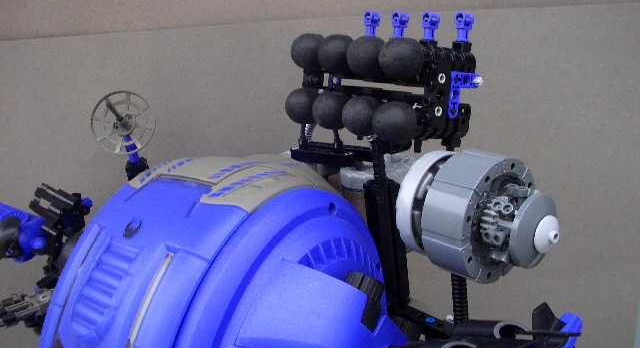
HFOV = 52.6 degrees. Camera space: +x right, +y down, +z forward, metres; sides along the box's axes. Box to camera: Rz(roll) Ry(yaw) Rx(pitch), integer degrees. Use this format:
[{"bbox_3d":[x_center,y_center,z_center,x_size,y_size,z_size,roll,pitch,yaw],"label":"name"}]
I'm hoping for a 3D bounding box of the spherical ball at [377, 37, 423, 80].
[{"bbox_3d":[0.042,-0.059,0.332,0.022,0.022,0.022,3,12,-1],"label":"spherical ball"}]

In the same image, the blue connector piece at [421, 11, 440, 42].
[{"bbox_3d":[0.063,-0.085,0.372,0.008,0.016,0.007,-5,15,-41],"label":"blue connector piece"}]

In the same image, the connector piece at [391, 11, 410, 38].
[{"bbox_3d":[0.048,-0.089,0.389,0.008,0.016,0.007,-5,15,-41],"label":"connector piece"}]

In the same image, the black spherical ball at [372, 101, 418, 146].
[{"bbox_3d":[0.039,-0.027,0.338,0.022,0.022,0.022,3,12,-1],"label":"black spherical ball"}]

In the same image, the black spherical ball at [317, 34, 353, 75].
[{"bbox_3d":[0.010,-0.068,0.367,0.022,0.022,0.022,3,12,-1],"label":"black spherical ball"}]

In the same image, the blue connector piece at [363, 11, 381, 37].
[{"bbox_3d":[0.033,-0.096,0.413,0.008,0.016,0.007,-5,14,-42],"label":"blue connector piece"}]

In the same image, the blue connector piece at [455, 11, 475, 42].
[{"bbox_3d":[0.079,-0.080,0.354,0.008,0.016,0.007,-5,15,-41],"label":"blue connector piece"}]

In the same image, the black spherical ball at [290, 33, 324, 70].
[{"bbox_3d":[-0.006,-0.072,0.384,0.022,0.022,0.022,3,12,-1],"label":"black spherical ball"}]

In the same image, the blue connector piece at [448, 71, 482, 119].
[{"bbox_3d":[0.072,-0.040,0.328,0.024,0.024,0.005,-5,14,-42],"label":"blue connector piece"}]

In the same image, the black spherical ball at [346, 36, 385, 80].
[{"bbox_3d":[0.025,-0.062,0.343,0.022,0.022,0.022,2,14,0],"label":"black spherical ball"}]

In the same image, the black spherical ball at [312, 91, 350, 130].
[{"bbox_3d":[0.007,-0.036,0.366,0.022,0.022,0.022,2,14,0],"label":"black spherical ball"}]

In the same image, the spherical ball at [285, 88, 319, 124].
[{"bbox_3d":[-0.009,-0.041,0.384,0.022,0.022,0.022,2,14,0],"label":"spherical ball"}]

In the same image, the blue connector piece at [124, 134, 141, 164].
[{"bbox_3d":[-0.138,-0.019,0.472,0.008,0.024,0.007,-23,16,-38],"label":"blue connector piece"}]

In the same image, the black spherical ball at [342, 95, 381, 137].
[{"bbox_3d":[0.022,-0.031,0.349,0.022,0.022,0.022,2,14,0],"label":"black spherical ball"}]

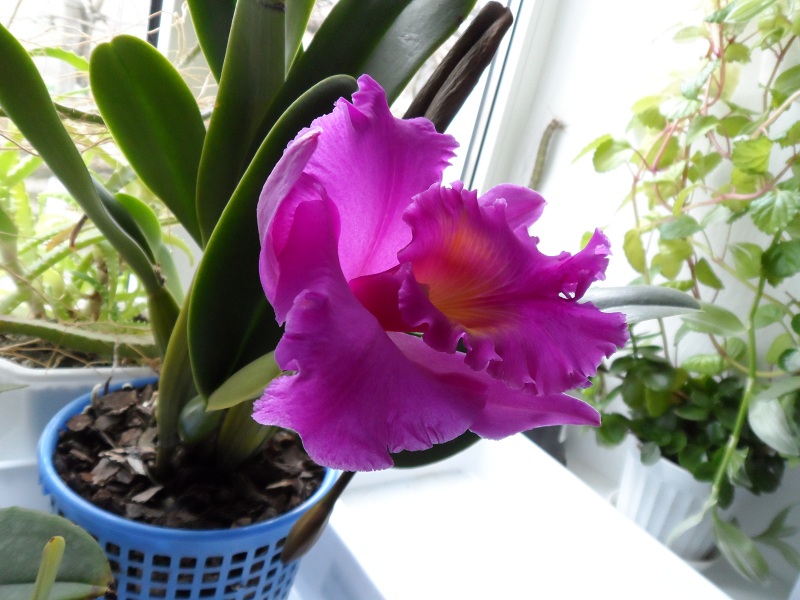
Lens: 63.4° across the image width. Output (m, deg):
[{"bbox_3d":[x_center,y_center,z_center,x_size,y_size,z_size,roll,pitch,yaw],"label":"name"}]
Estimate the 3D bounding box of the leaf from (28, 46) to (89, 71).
[{"bbox_3d":[-0.294,-0.209,0.560,0.070,0.025,0.018,11,19,-6],"label":"leaf"}]

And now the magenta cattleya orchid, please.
[{"bbox_3d":[0.015,-0.011,0.272,0.138,0.148,0.105,-1,23,-35],"label":"magenta cattleya orchid"}]

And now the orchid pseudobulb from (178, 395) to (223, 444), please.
[{"bbox_3d":[-0.103,0.062,0.337,0.022,0.027,0.021,17,18,-13],"label":"orchid pseudobulb"}]

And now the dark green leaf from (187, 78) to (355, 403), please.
[{"bbox_3d":[-0.060,-0.028,0.315,0.058,0.175,0.035,21,14,-27],"label":"dark green leaf"}]

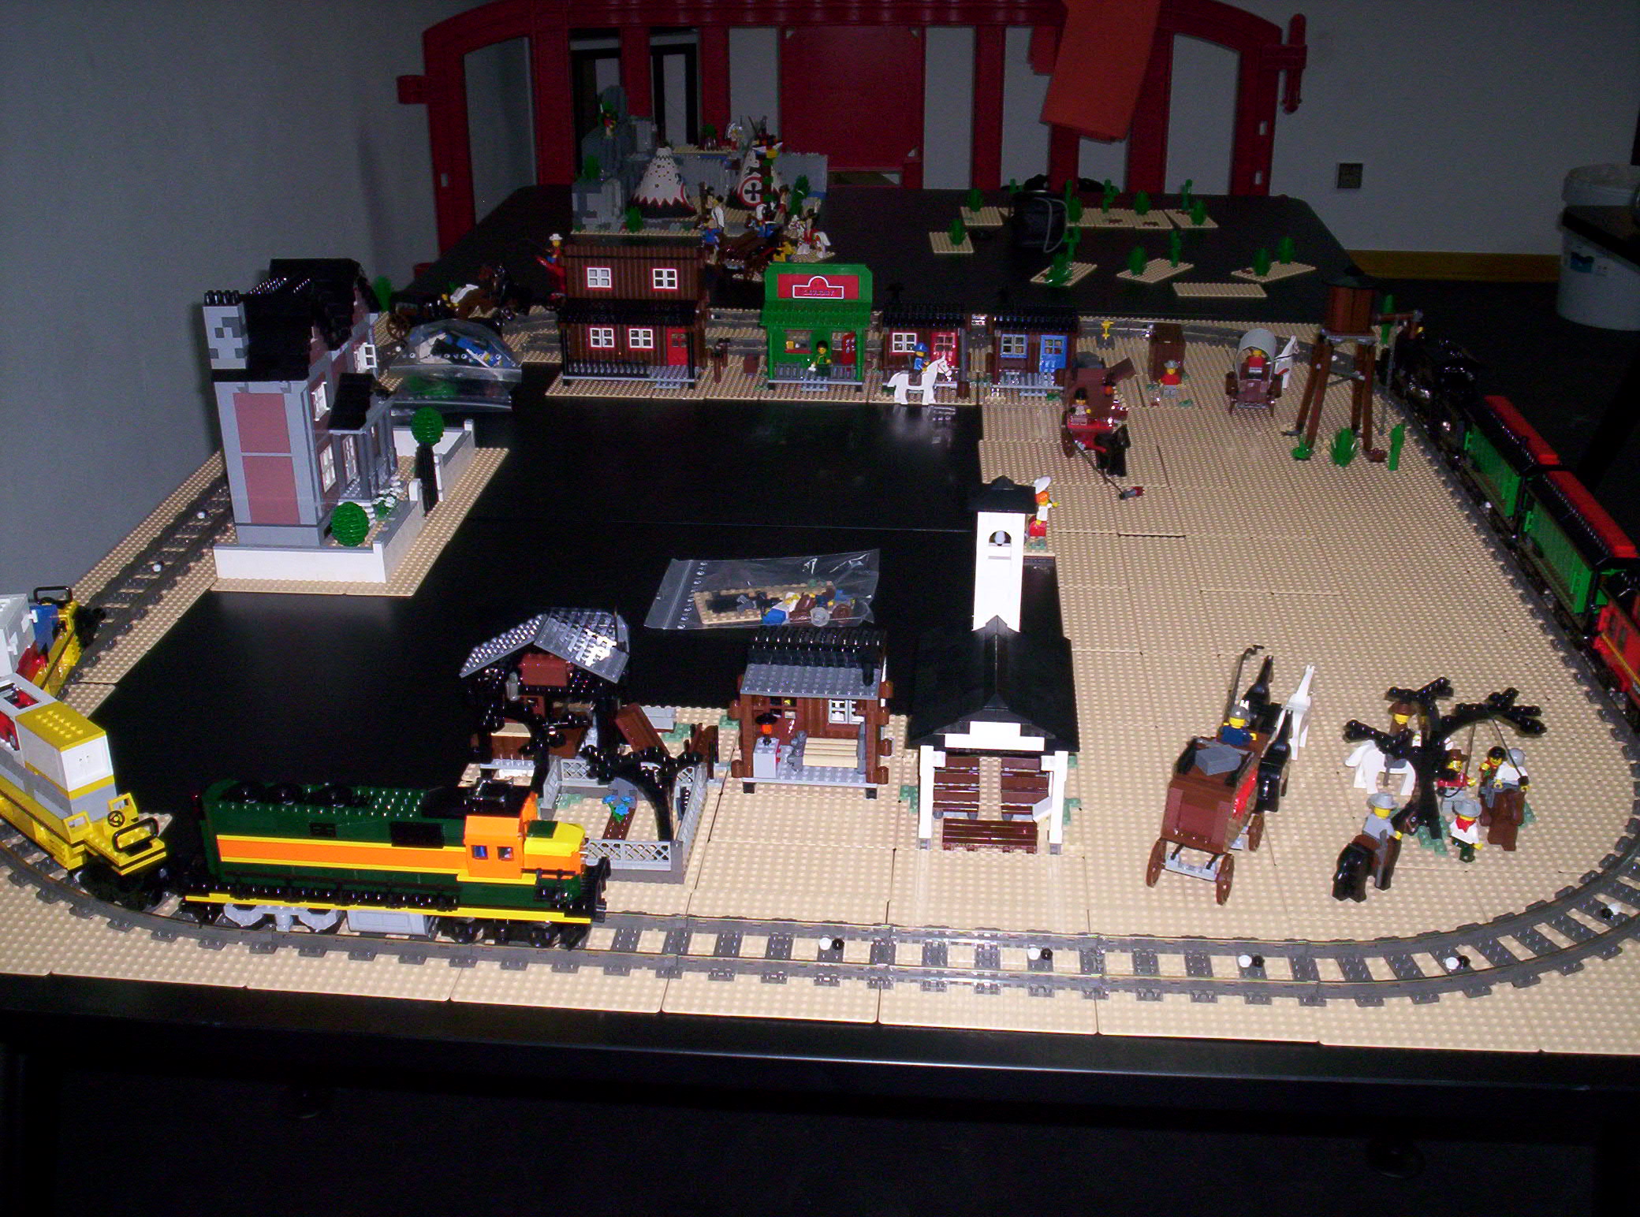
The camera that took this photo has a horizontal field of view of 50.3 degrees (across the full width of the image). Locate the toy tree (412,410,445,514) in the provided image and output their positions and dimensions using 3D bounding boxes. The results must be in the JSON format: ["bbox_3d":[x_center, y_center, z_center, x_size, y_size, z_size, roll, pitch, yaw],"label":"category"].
[{"bbox_3d":[-0.401,-0.152,1.790,0.035,0.115,0.034,2,25,4],"label":"toy tree"}]

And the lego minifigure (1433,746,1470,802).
[{"bbox_3d":[0.444,0.120,1.222,0.026,0.043,0.017,0,25,-1],"label":"lego minifigure"}]

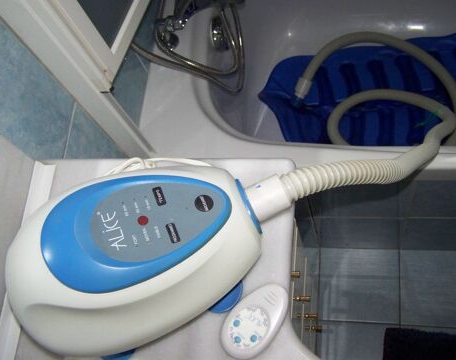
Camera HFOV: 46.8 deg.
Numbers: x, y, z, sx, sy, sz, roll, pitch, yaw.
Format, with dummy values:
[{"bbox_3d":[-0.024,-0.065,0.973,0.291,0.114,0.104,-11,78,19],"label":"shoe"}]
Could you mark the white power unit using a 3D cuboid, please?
[{"bbox_3d":[-0.105,0.071,0.533,0.266,0.137,0.172,-25,65,2],"label":"white power unit"}]

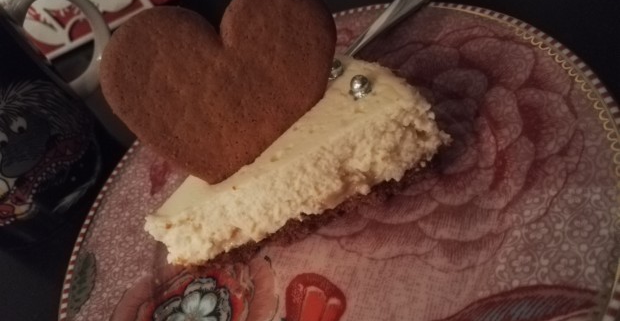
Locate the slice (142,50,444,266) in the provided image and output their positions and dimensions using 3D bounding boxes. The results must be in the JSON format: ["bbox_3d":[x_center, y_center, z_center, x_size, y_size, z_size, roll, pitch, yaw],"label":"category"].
[{"bbox_3d":[-0.011,0.002,0.168,0.102,0.032,0.064,-34,43,-2],"label":"slice"}]

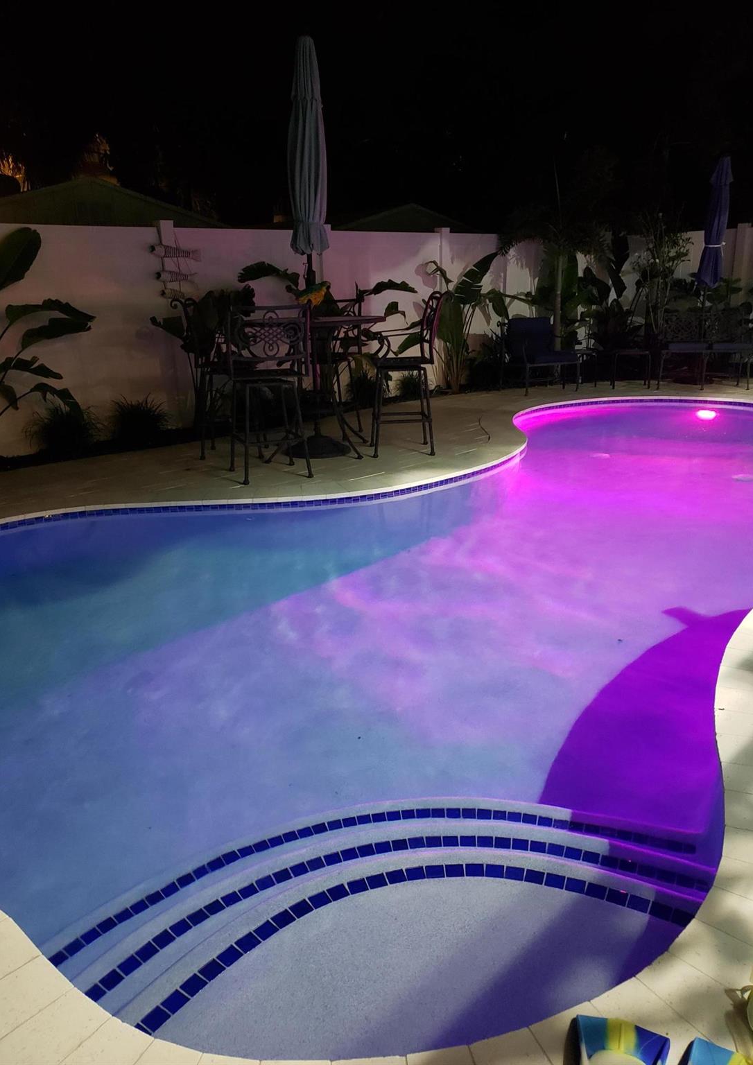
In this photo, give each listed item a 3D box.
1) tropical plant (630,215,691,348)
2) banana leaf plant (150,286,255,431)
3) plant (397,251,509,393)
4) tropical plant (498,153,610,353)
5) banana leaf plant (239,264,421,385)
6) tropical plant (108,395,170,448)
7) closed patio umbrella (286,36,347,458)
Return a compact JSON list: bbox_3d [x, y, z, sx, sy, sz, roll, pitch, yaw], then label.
[{"bbox_3d":[3.751,-3.117,10.616,0.800,2.100,0.750,0,19,0],"label":"tropical plant"},{"bbox_3d":[-1.599,-1.569,7.377,0.820,1.320,0.550,-17,25,-40],"label":"banana leaf plant"},{"bbox_3d":[0.941,-2.451,9.441,1.120,1.620,0.800,-17,25,-40],"label":"plant"},{"bbox_3d":[2.471,-3.492,10.432,1.400,2.930,1.350,0,19,0],"label":"tropical plant"},{"bbox_3d":[-0.489,-1.958,8.215,1.700,1.500,0.750,-17,25,-40],"label":"banana leaf plant"},{"bbox_3d":[-2.140,-1.029,7.227,0.480,0.400,0.420,-17,25,-40],"label":"tropical plant"},{"bbox_3d":[-0.499,-2.186,6.418,0.530,3.120,0.530,0,19,0],"label":"closed patio umbrella"}]

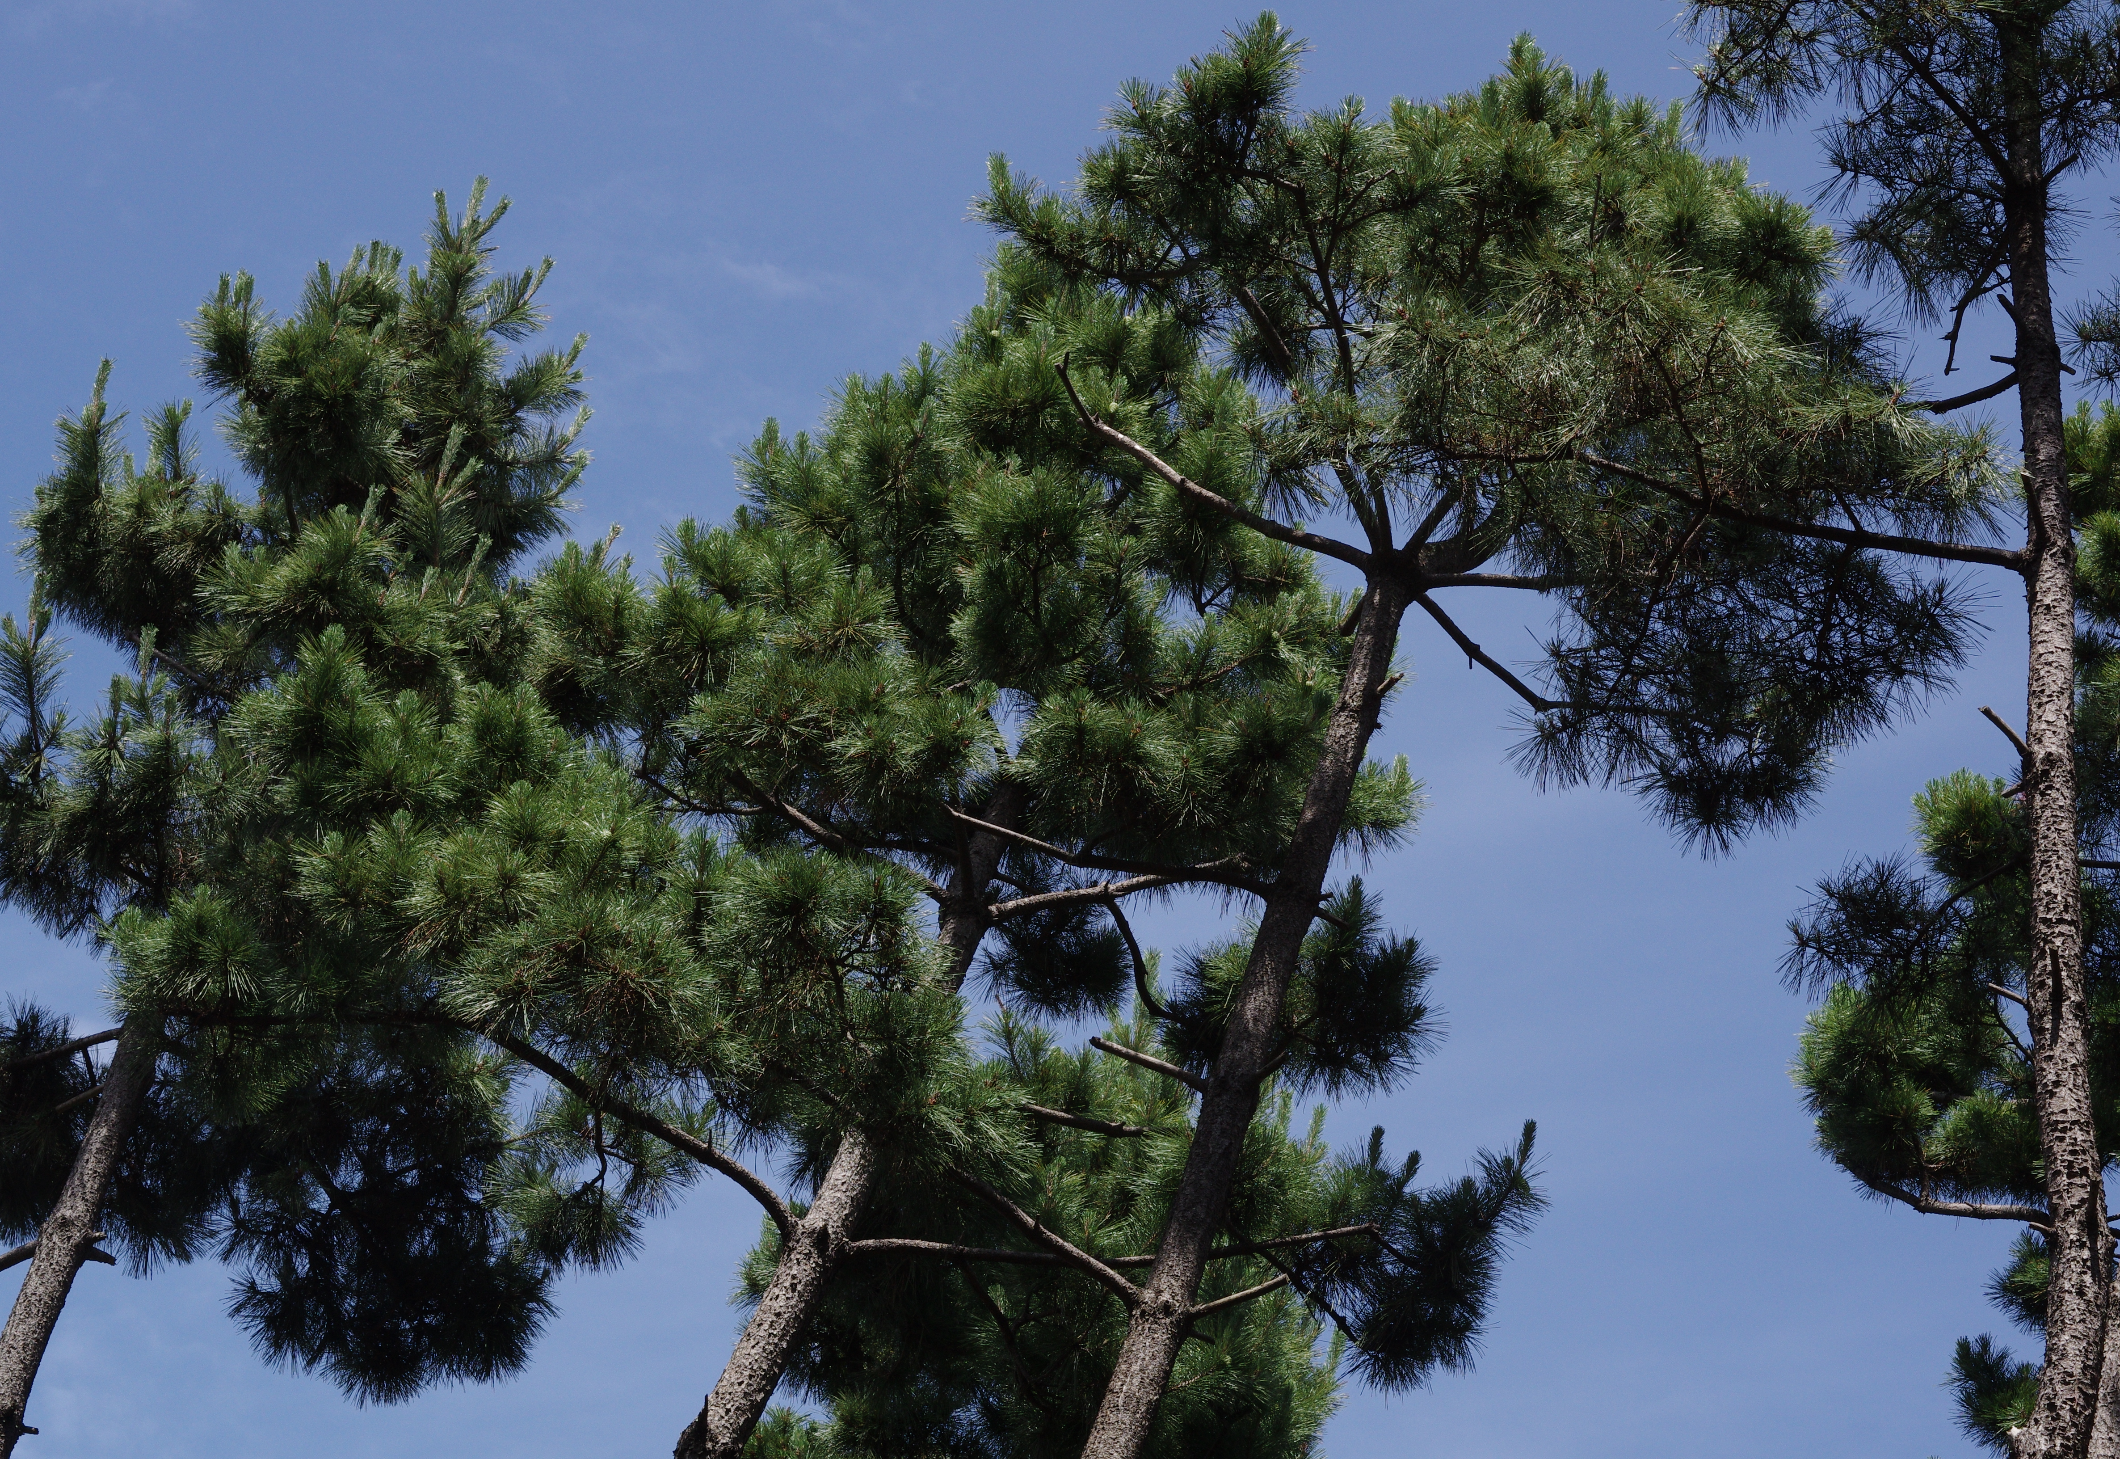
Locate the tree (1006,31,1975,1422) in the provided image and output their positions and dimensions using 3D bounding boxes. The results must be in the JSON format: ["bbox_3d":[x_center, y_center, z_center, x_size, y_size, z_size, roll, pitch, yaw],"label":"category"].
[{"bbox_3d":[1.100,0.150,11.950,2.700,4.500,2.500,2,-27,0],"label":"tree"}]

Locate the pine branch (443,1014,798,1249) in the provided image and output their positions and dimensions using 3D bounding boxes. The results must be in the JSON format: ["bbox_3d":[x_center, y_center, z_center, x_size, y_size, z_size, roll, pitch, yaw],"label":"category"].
[{"bbox_3d":[-1.140,1.050,12.000,0.920,0.450,0.500,2,-27,0],"label":"pine branch"}]

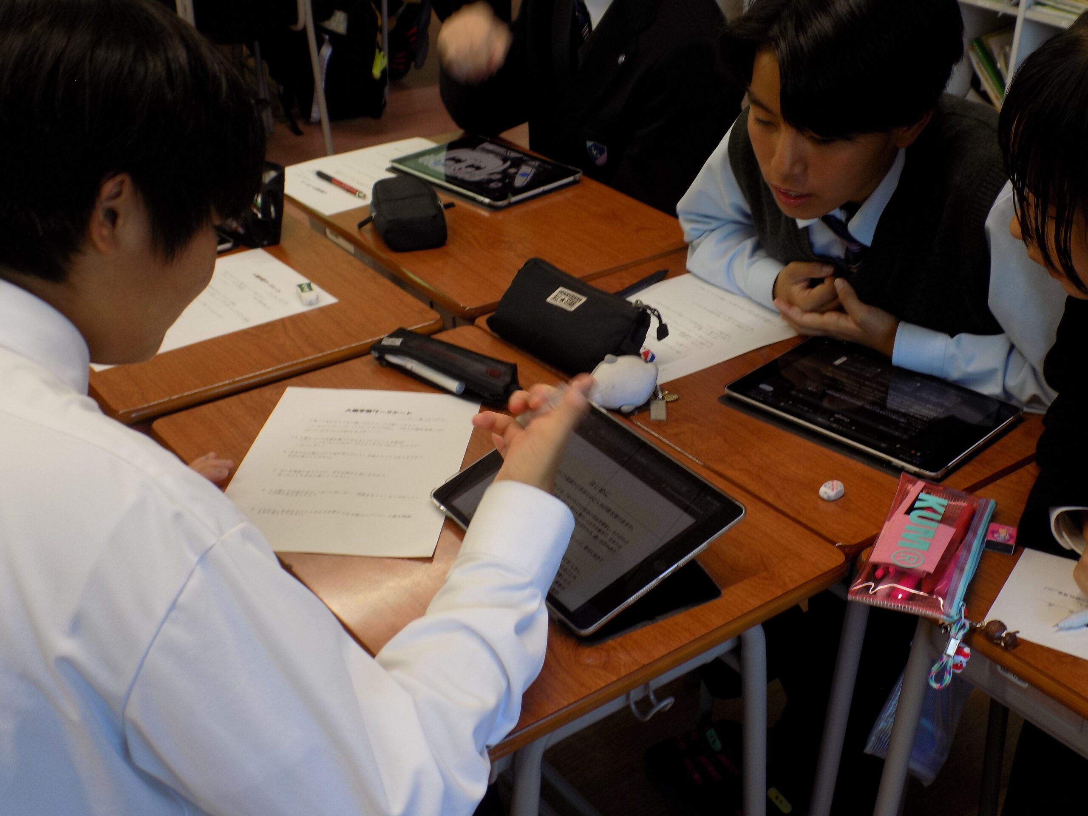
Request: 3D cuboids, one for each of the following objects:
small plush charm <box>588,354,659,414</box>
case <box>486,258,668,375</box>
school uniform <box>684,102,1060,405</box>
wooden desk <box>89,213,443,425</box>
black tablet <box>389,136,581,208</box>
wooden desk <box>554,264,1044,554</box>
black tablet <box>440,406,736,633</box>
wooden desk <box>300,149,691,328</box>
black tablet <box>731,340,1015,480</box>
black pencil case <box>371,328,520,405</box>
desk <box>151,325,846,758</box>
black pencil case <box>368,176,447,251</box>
[{"bbox_3d":[0.085,-0.028,1.362,0.064,0.045,0.055,4,30,8],"label":"small plush charm"},{"bbox_3d":[0.027,-0.105,1.486,0.090,0.062,0.200,-23,37,-35],"label":"case"},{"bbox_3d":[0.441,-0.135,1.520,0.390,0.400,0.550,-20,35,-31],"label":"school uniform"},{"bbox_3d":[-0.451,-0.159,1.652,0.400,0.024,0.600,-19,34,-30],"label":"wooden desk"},{"bbox_3d":[-0.088,-0.365,1.971,0.176,0.010,0.252,-26,38,-38],"label":"black tablet"},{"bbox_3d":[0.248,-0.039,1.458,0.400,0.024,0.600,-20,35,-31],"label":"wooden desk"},{"bbox_3d":[0.034,0.087,1.139,0.176,0.010,0.252,-34,39,-17],"label":"black tablet"},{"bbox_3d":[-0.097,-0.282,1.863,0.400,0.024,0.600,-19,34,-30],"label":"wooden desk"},{"bbox_3d":[0.339,-0.006,1.339,0.252,0.010,0.176,25,38,38],"label":"black tablet"},{"bbox_3d":[-0.106,-0.045,1.405,0.190,0.032,0.046,20,35,32],"label":"black pencil case"},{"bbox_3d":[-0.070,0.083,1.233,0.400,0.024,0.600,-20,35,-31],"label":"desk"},{"bbox_3d":[-0.186,-0.270,1.766,0.078,0.051,0.150,-9,30,-14],"label":"black pencil case"}]

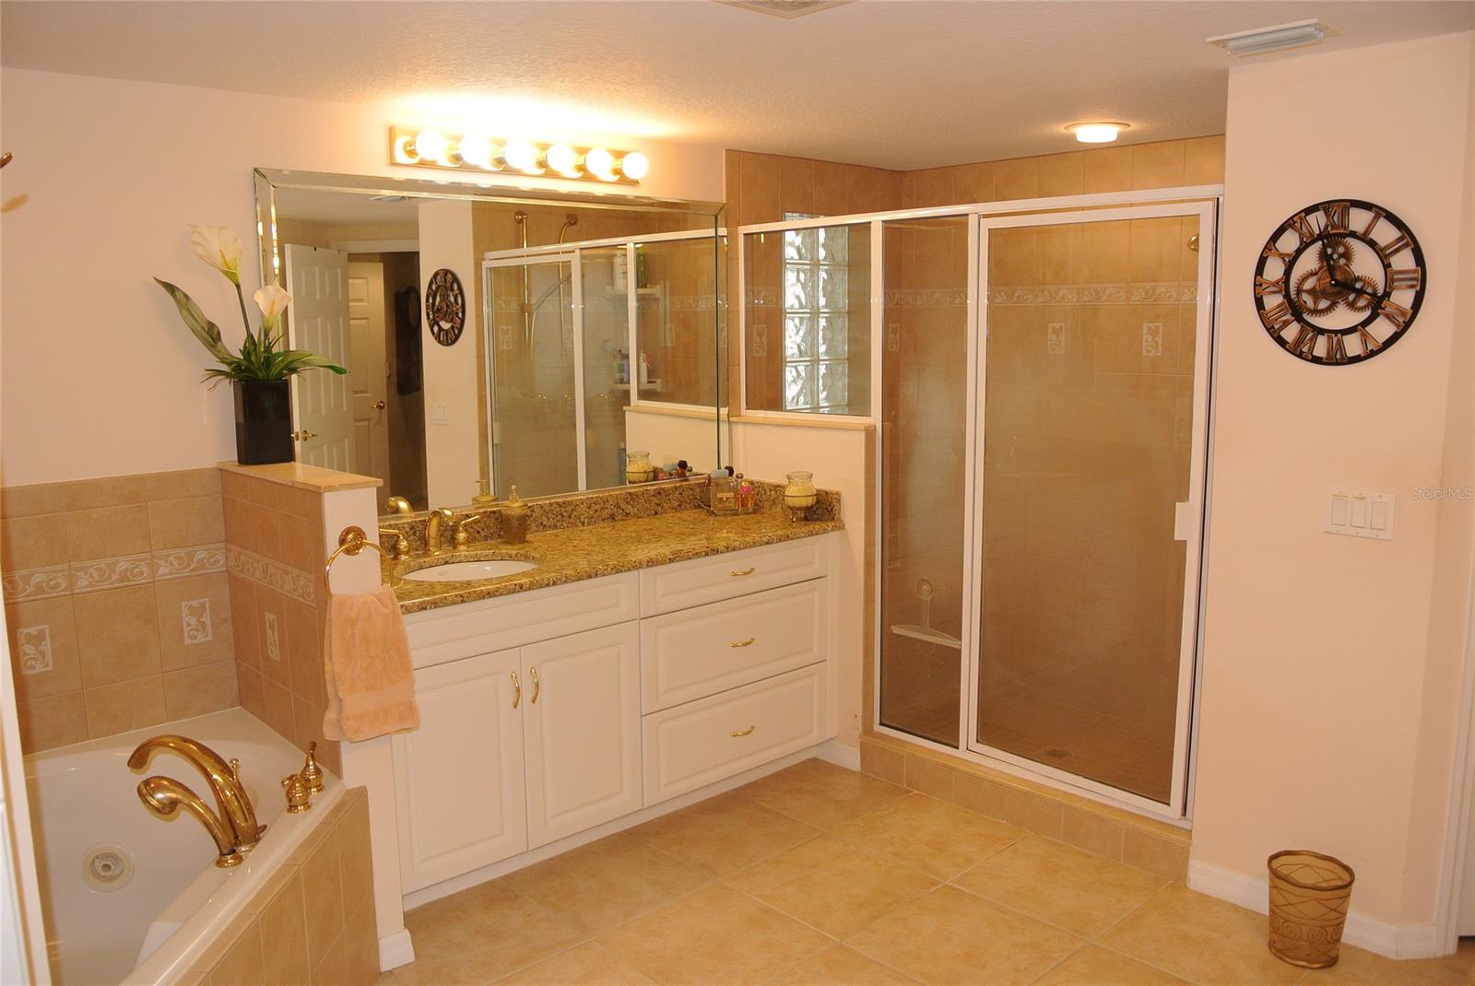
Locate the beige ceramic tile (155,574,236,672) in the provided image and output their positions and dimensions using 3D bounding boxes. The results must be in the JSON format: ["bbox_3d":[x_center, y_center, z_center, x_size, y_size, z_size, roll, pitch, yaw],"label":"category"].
[{"bbox_3d":[-1.483,0.350,3.030,0.200,0.255,0.012,-8,11,-42],"label":"beige ceramic tile"}]

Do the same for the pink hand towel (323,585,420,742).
[{"bbox_3d":[-0.848,0.392,2.556,0.200,0.355,0.080,-8,11,-42],"label":"pink hand towel"}]

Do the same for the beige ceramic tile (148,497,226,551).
[{"bbox_3d":[-1.540,0.087,3.106,0.192,0.145,0.010,-8,12,-40],"label":"beige ceramic tile"}]

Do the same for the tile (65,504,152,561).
[{"bbox_3d":[-1.643,0.104,2.898,0.195,0.141,0.010,-8,10,-42],"label":"tile"}]

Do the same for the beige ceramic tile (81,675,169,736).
[{"bbox_3d":[-1.618,0.566,2.932,0.205,0.140,0.012,-8,11,-42],"label":"beige ceramic tile"}]

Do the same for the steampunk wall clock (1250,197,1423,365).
[{"bbox_3d":[1.527,-0.536,2.823,0.405,0.410,0.030,8,12,44],"label":"steampunk wall clock"}]

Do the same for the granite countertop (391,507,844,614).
[{"bbox_3d":[-0.472,0.178,3.567,1.762,0.040,0.608,-8,10,-42],"label":"granite countertop"}]

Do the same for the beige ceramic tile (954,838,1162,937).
[{"bbox_3d":[0.914,1.115,3.151,0.450,0.012,0.450,-8,11,-42],"label":"beige ceramic tile"}]

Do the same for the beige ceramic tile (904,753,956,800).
[{"bbox_3d":[0.653,0.967,3.759,0.012,0.122,0.205,-8,11,-42],"label":"beige ceramic tile"}]

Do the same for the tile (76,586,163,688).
[{"bbox_3d":[-1.638,0.375,2.935,0.195,0.251,0.010,-8,10,-42],"label":"tile"}]

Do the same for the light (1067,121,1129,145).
[{"bbox_3d":[1.192,-1.179,3.662,0.200,0.060,0.200,-1,8,0],"label":"light"}]

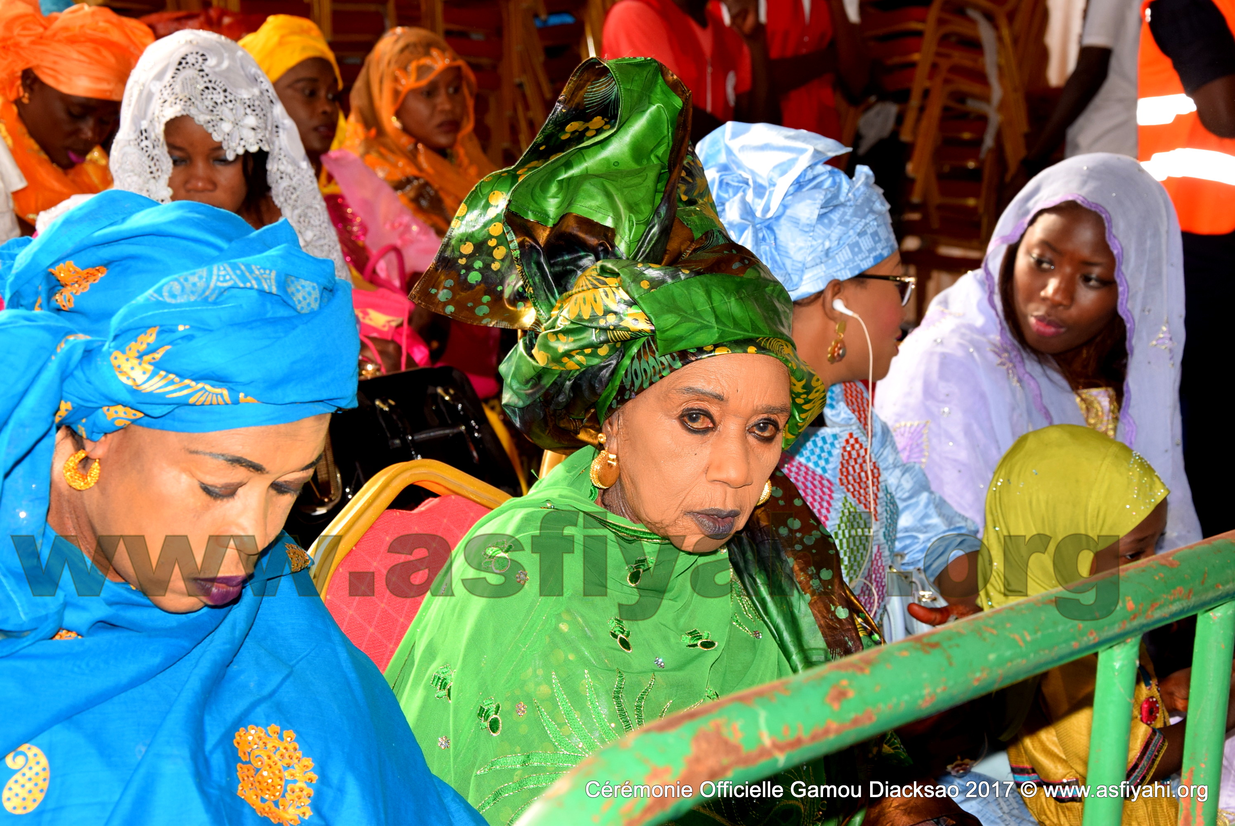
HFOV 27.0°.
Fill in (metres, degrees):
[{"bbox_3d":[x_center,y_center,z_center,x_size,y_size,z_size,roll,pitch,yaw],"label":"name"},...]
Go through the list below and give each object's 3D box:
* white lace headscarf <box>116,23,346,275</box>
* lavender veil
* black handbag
[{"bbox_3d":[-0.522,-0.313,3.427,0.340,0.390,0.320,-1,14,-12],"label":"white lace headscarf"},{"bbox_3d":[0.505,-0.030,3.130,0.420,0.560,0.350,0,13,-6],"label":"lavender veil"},{"bbox_3d":[-0.300,0.070,3.100,0.320,0.240,0.150,-7,-10,-31],"label":"black handbag"}]

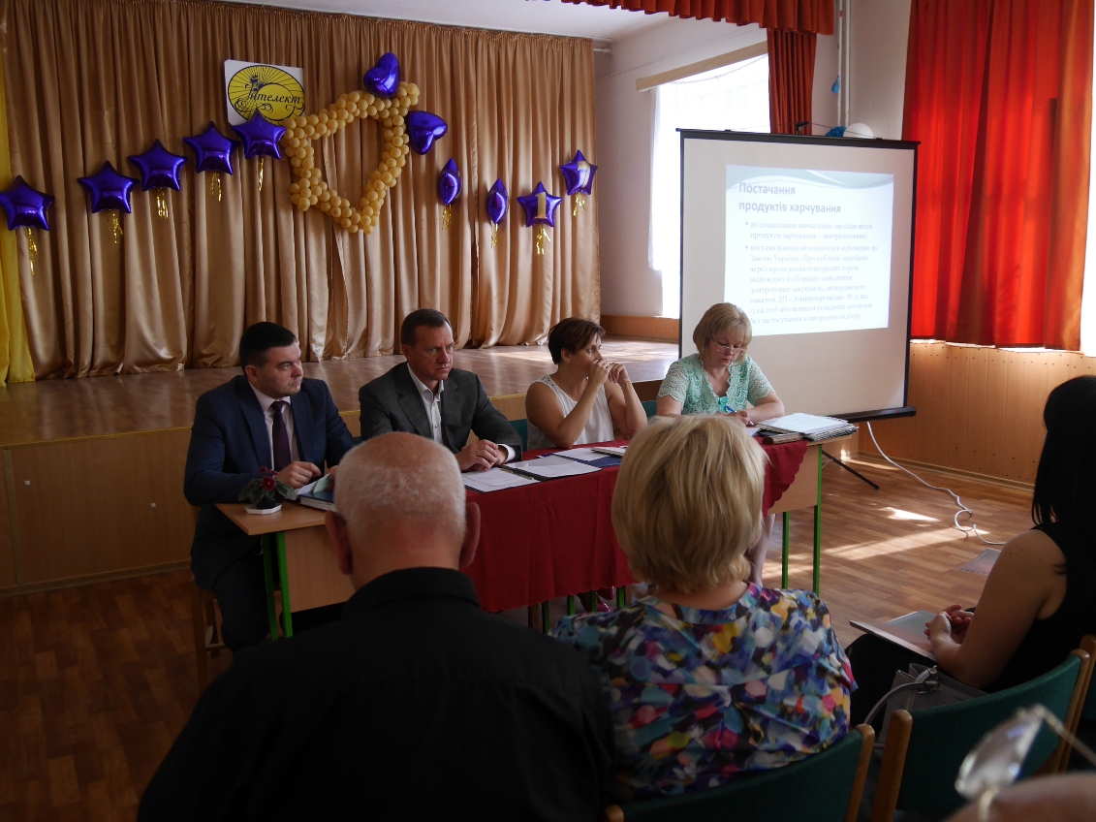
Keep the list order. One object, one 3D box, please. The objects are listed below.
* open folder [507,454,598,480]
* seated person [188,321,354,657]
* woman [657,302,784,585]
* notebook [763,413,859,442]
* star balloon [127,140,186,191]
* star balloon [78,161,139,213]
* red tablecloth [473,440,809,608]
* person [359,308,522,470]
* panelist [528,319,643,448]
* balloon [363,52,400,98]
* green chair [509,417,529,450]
[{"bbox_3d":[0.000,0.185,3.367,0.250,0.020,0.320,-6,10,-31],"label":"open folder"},{"bbox_3d":[-0.919,0.359,3.178,0.570,1.290,0.700,-6,10,-27],"label":"seated person"},{"bbox_3d":[0.806,0.162,4.267,0.560,1.290,0.680,-4,9,-19],"label":"woman"},{"bbox_3d":[1.040,0.071,3.908,0.260,0.050,0.290,-6,10,-31],"label":"notebook"},{"bbox_3d":[-2.902,-1.824,7.066,0.430,0.390,0.150,-6,10,-29],"label":"star balloon"},{"bbox_3d":[-3.203,-1.624,6.922,0.430,0.390,0.150,-6,10,-29],"label":"star balloon"},{"bbox_3d":[0.102,0.381,3.476,1.850,0.410,0.550,-6,10,-31],"label":"red tablecloth"},{"bbox_3d":[-0.373,0.287,3.522,0.570,1.310,0.700,-6,10,-27],"label":"person"},{"bbox_3d":[0.160,0.240,3.933,0.520,1.260,0.640,-6,10,-31],"label":"panelist"},{"bbox_3d":[-1.353,-2.737,7.755,0.180,0.370,0.400,7,45,43],"label":"balloon"},{"bbox_3d":[0.080,0.447,4.043,0.480,0.820,0.540,-6,10,-31],"label":"green chair"}]

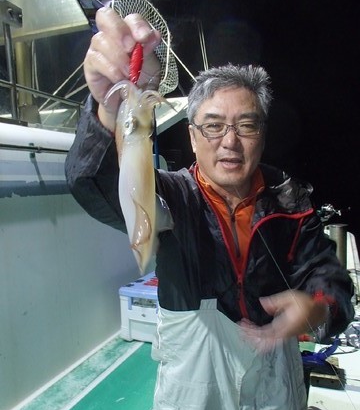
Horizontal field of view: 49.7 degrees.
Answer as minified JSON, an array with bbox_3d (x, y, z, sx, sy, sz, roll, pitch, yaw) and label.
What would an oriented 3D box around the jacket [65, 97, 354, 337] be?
[{"bbox_3d":[0.085,0.085,0.830,0.570,0.500,0.500,0,4,-7],"label":"jacket"}]

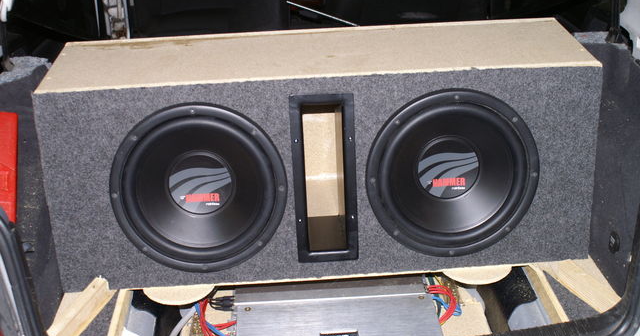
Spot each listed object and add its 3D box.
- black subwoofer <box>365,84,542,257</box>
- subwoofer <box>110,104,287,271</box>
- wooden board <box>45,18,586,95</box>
[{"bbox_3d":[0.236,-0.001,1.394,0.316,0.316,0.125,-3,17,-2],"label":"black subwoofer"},{"bbox_3d":[-0.216,0.025,1.375,0.316,0.316,0.125,-3,17,-2],"label":"subwoofer"},{"bbox_3d":[-0.003,-0.202,1.397,0.981,0.030,0.243,-3,30,-2],"label":"wooden board"}]

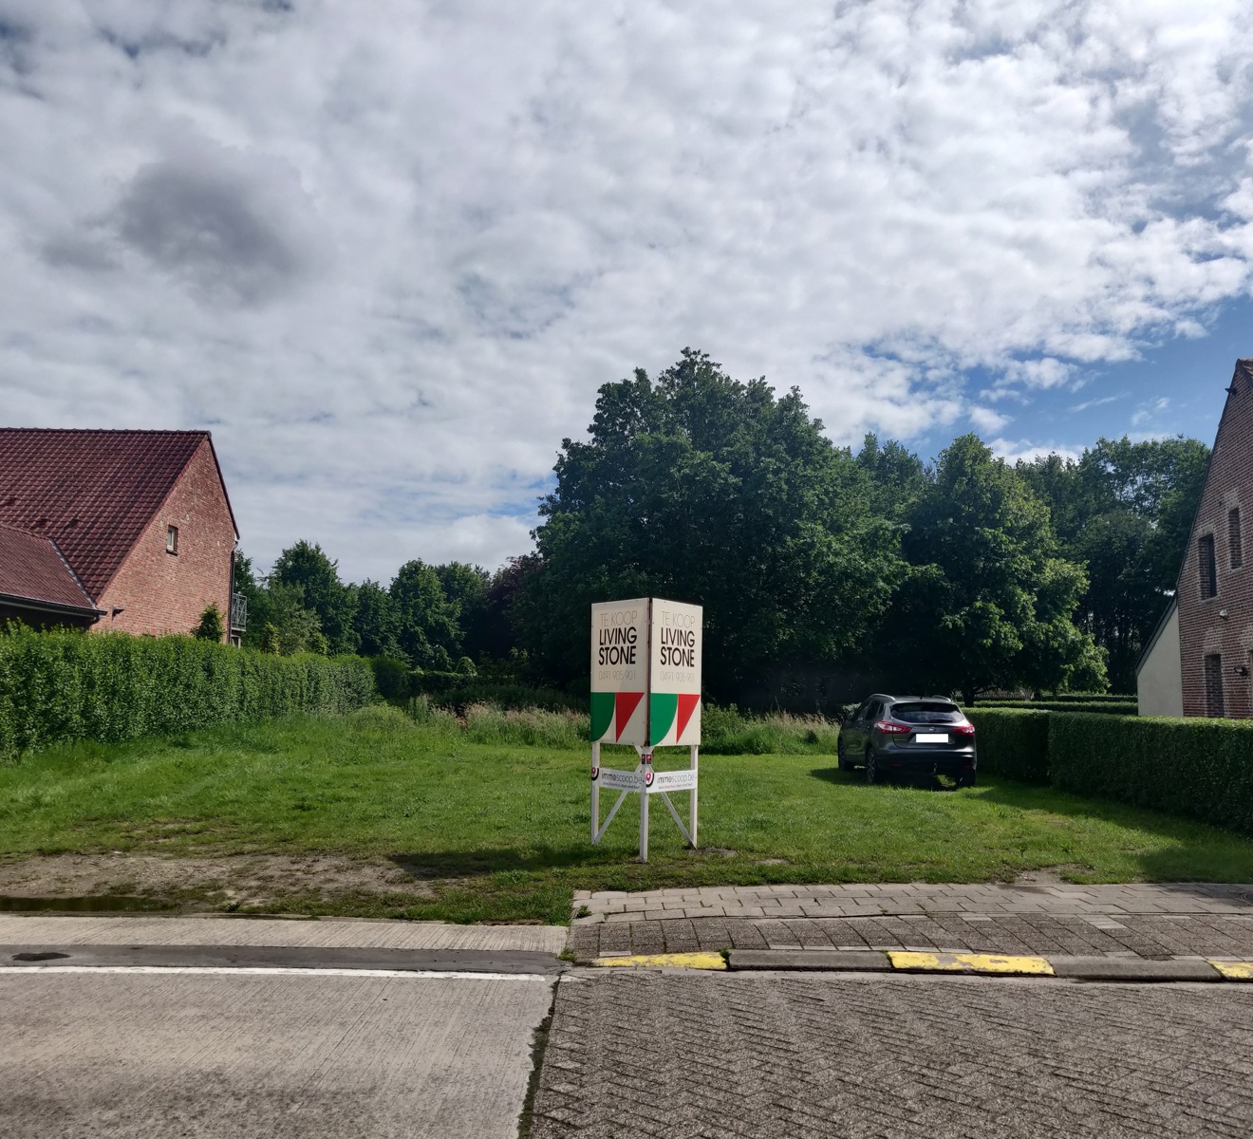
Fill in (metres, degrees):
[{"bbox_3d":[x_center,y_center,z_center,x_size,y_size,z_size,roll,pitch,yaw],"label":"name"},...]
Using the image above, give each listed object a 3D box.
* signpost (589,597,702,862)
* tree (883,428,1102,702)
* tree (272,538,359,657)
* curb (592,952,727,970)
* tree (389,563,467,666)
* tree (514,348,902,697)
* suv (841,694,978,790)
[{"bbox_3d":[0.204,1.576,10.963,1.144,2.525,0.732,1,-7,-1],"label":"signpost"},{"bbox_3d":[12.549,0.629,37.181,7.139,10.607,7.139,1,-7,0],"label":"tree"},{"bbox_3d":[-15.742,3.088,54.988,4.198,9.054,4.198,1,-7,0],"label":"tree"},{"bbox_3d":[0.209,2.465,6.945,0.845,0.085,0.180,0,-7,5],"label":"curb"},{"bbox_3d":[-10.569,3.749,57.938,3.997,8.500,3.997,1,-7,0],"label":"tree"},{"bbox_3d":[2.863,-0.987,38.362,13.173,13.913,13.173,1,-7,0],"label":"tree"},{"bbox_3d":[5.226,3.170,20.783,1.840,1.600,4.380,0,-7,1],"label":"suv"}]

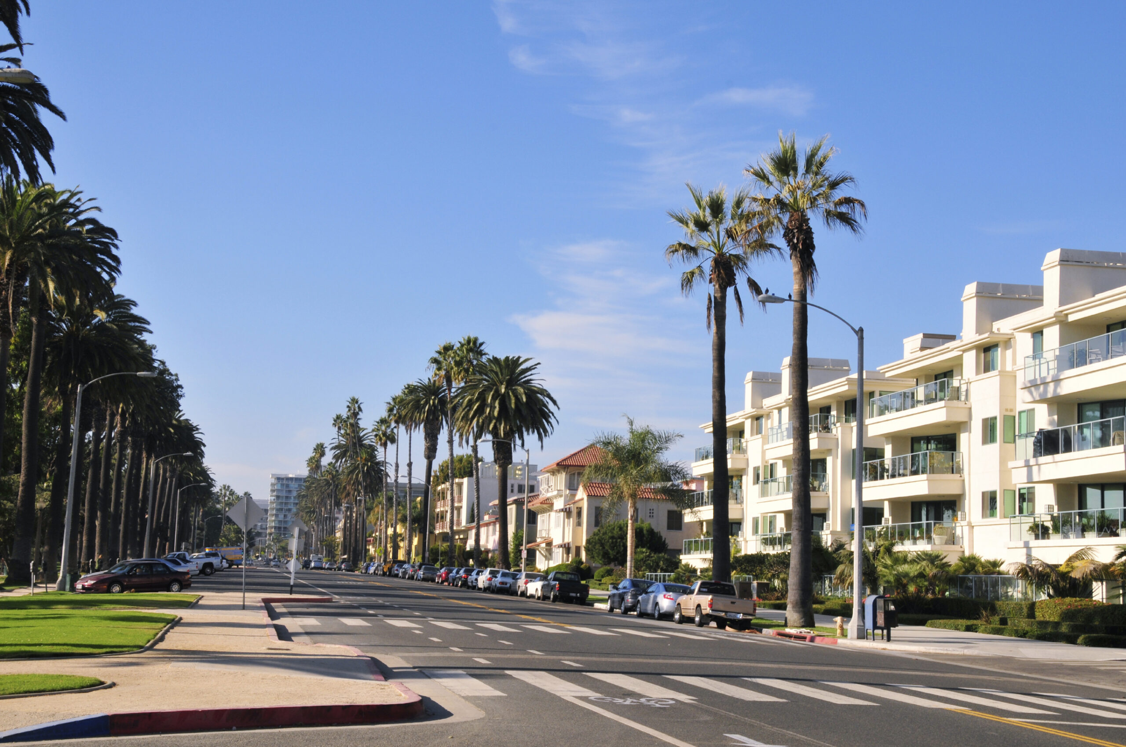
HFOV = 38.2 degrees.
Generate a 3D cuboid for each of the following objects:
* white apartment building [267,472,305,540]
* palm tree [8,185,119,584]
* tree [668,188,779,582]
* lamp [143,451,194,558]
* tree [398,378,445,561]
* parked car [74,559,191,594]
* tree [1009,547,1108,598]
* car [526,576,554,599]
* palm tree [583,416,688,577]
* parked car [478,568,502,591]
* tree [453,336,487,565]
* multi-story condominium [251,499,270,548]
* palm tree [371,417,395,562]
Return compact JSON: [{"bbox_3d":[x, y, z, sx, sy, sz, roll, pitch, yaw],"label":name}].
[{"bbox_3d":[-129.254,71.303,790.420,26.000,41.500,22.000,3,-7,-9],"label":"white apartment building"},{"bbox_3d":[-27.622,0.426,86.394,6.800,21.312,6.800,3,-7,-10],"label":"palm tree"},{"bbox_3d":[6.590,0.943,65.775,4.600,17.547,4.600,3,-7,-10],"label":"tree"},{"bbox_3d":[-31.974,11.320,131.879,3.440,9.940,0.450,3,-7,-11],"label":"lamp"},{"bbox_3d":[-14.704,10.903,170.495,5.632,20.918,5.632,3,-7,-5],"label":"tree"},{"bbox_3d":[-17.610,8.481,67.175,4.500,1.380,1.700,7,-9,-35],"label":"parked car"},{"bbox_3d":[16.982,7.256,55.663,3.300,2.660,3.300,3,-7,-10],"label":"tree"},{"bbox_3d":[-0.798,11.685,88.597,1.750,1.320,4.400,3,-7,-10],"label":"car"},{"bbox_3d":[3.555,6.794,80.605,5.470,9.306,5.470,2,-7,3],"label":"palm tree"},{"bbox_3d":[-4.605,13.816,108.561,1.800,1.500,4.700,3,-7,-10],"label":"parked car"},{"bbox_3d":[-7.347,7.179,136.182,3.200,20.753,3.200,3,-7,-10],"label":"tree"},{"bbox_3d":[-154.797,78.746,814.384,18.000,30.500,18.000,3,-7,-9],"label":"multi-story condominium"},{"bbox_3d":[-23.897,15.885,213.287,3.339,20.406,3.339,3,-7,-6],"label":"palm tree"}]

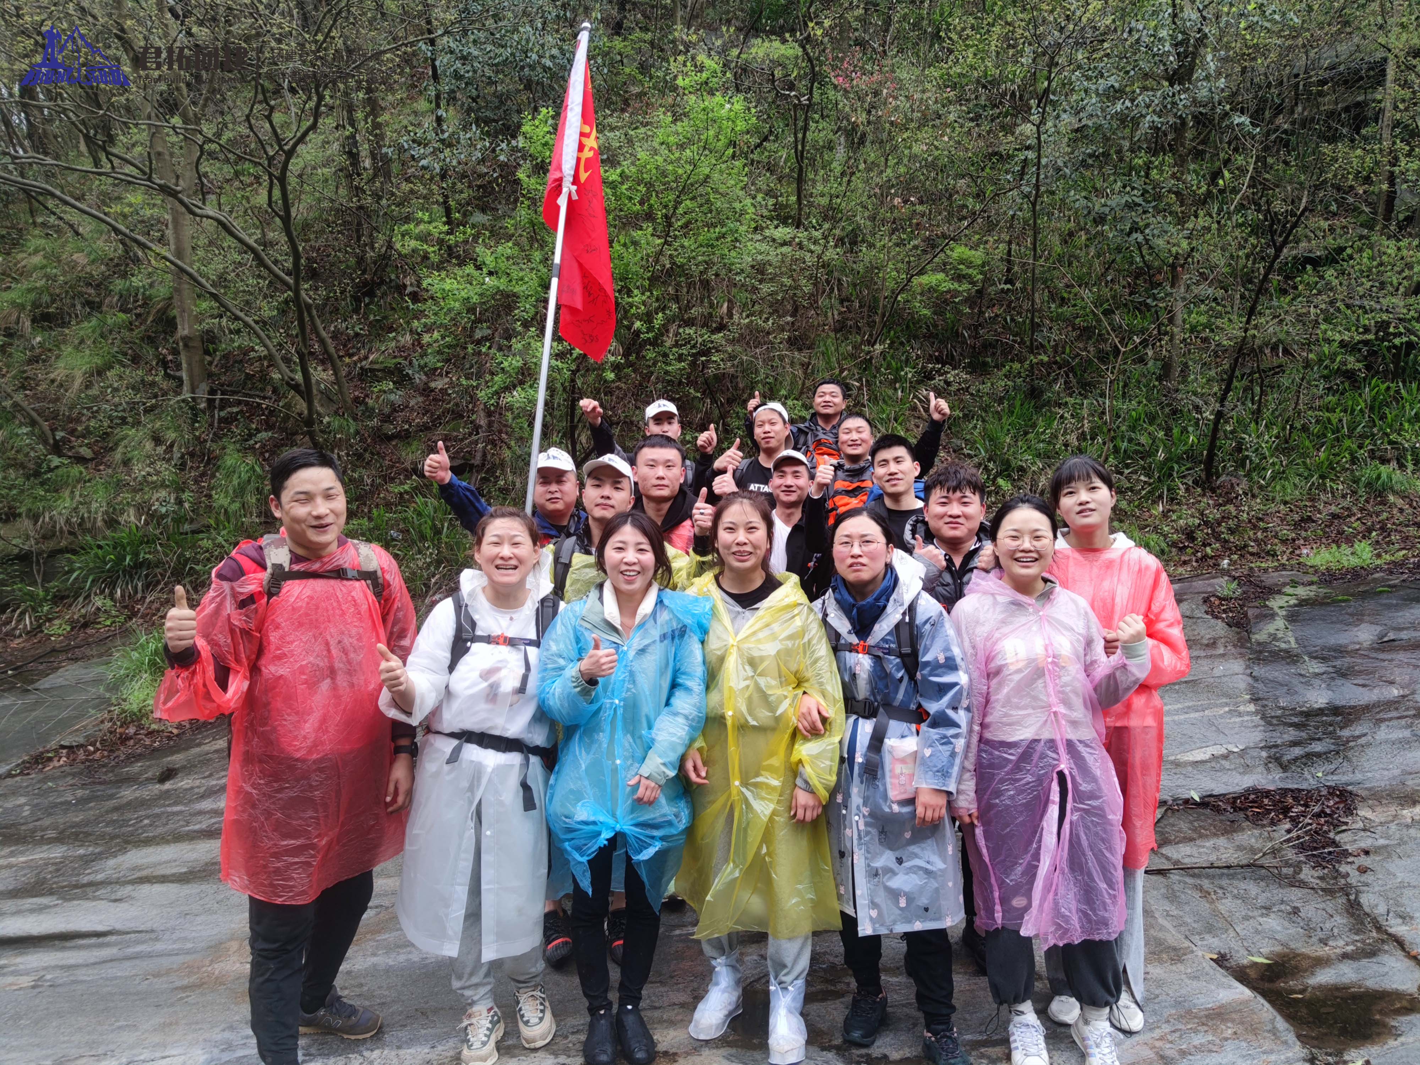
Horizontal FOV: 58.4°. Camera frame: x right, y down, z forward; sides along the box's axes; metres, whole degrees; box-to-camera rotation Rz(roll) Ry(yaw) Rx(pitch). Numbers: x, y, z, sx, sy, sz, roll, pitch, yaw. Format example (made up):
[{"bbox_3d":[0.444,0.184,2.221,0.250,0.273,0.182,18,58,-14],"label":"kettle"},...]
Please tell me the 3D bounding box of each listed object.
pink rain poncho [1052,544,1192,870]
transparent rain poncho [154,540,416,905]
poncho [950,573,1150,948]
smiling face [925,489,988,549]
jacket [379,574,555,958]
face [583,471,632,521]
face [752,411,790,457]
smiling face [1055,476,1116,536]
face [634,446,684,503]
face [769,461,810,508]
[{"bbox_3d":[1.164,0.516,3.830,0.560,1.000,0.400,1,5,14],"label":"pink rain poncho"},{"bbox_3d":[-1.128,0.484,3.480,0.660,0.970,0.420,-2,7,-13],"label":"transparent rain poncho"},{"bbox_3d":[0.928,0.605,3.480,0.520,0.990,0.380,0,1,9],"label":"poncho"},{"bbox_3d":[0.752,-0.043,3.900,0.180,0.200,0.150,1,5,10],"label":"smiling face"},{"bbox_3d":[-0.692,0.673,3.700,0.550,1.150,0.420,0,4,-6],"label":"jacket"},{"bbox_3d":[-0.352,-0.125,4.380,0.165,0.190,0.150,3,3,0],"label":"face"},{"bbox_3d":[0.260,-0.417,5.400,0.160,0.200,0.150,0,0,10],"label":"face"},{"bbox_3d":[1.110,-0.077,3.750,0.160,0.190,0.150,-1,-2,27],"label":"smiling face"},{"bbox_3d":[-0.182,-0.210,4.580,0.175,0.200,0.140,0,4,-2],"label":"face"},{"bbox_3d":[0.333,-0.201,5.300,0.170,0.195,0.140,0,4,5],"label":"face"}]

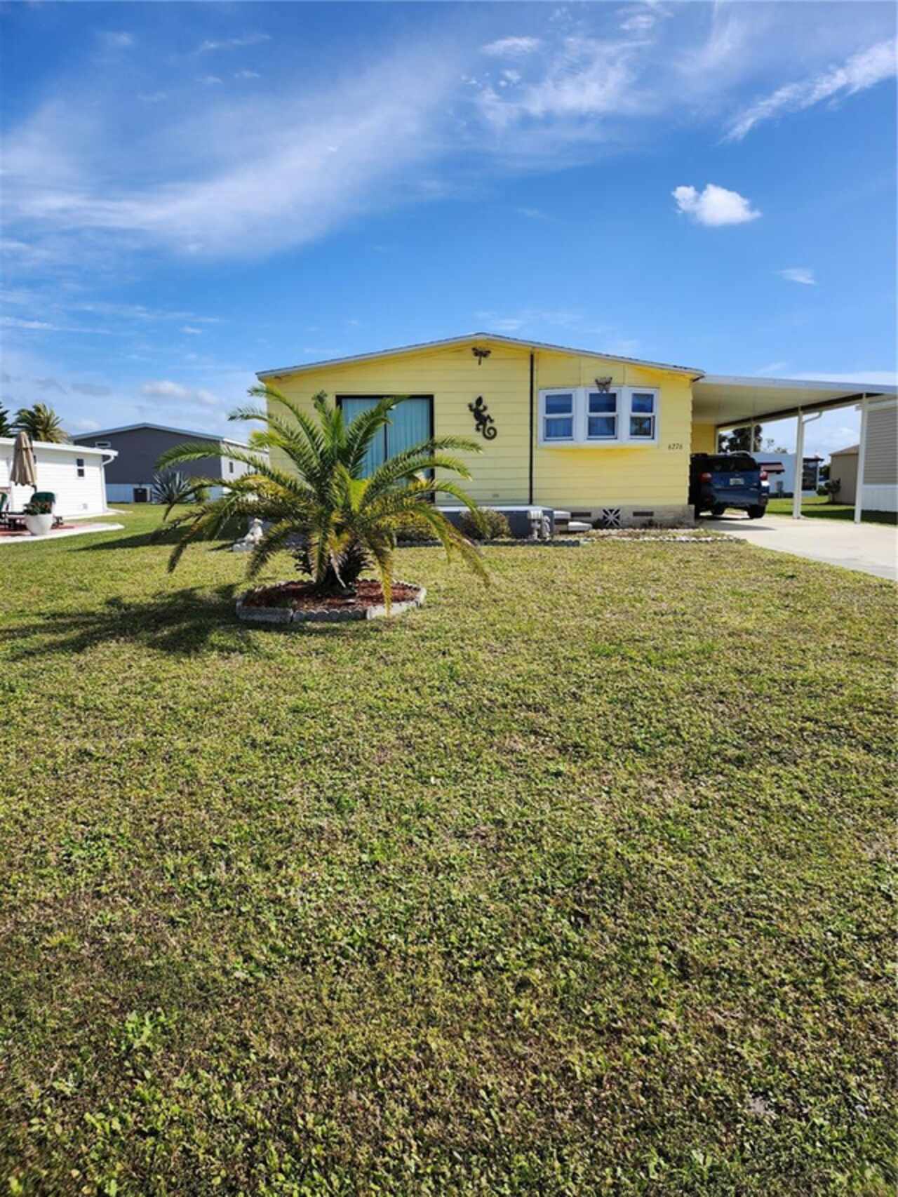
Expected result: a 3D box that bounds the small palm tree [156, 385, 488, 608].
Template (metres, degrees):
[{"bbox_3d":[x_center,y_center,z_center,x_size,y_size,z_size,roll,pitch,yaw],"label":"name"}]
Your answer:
[{"bbox_3d":[-1.143,-0.931,7.544,2.900,1.980,2.900,-1,8,-3],"label":"small palm tree"}]

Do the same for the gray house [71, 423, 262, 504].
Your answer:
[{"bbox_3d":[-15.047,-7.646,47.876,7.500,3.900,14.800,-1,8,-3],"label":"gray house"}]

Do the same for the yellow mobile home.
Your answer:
[{"bbox_3d":[2.207,-4.017,22.107,12.100,3.560,13.600,-1,8,-3],"label":"yellow mobile home"}]

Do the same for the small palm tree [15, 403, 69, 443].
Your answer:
[{"bbox_3d":[-21.170,-7.622,43.306,3.000,5.200,3.000,-1,8,-3],"label":"small palm tree"}]

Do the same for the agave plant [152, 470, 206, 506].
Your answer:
[{"bbox_3d":[-13.392,-5.462,40.635,2.350,1.700,2.350,0,8,0],"label":"agave plant"}]

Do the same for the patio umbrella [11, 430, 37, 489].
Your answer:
[{"bbox_3d":[-9.908,-2.825,19.298,0.650,2.150,0.600,-1,8,-3],"label":"patio umbrella"}]

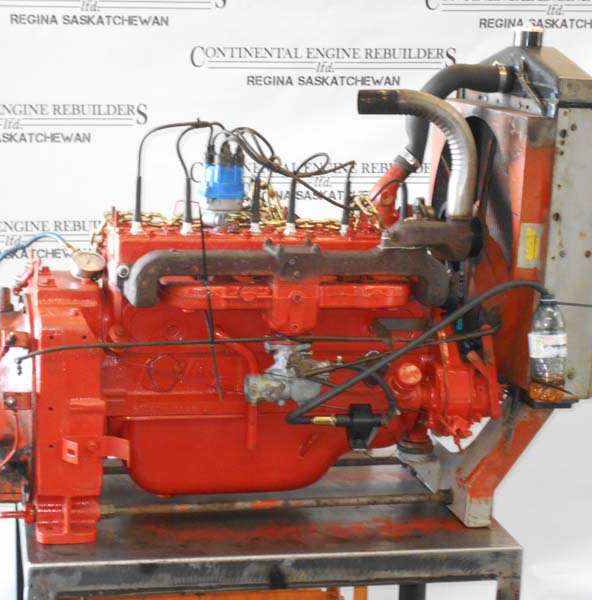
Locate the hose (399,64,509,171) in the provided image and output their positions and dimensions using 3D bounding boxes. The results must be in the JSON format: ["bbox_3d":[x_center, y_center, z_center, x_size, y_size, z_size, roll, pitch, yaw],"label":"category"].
[{"bbox_3d":[0.308,-0.354,2.922,0.208,0.203,0.058,0,11,-11],"label":"hose"}]

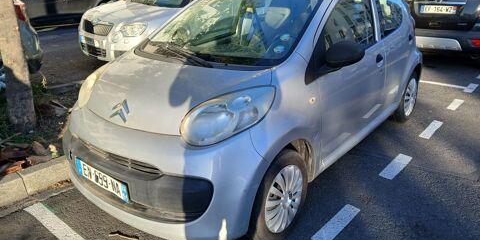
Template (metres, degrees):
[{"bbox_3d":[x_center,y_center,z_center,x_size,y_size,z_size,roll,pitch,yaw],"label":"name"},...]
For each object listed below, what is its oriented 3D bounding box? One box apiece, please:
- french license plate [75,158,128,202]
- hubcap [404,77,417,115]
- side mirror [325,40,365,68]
[{"bbox_3d":[-0.763,0.324,1.965,0.520,0.110,0.025,13,23,38],"label":"french license plate"},{"bbox_3d":[1.724,-0.226,3.668,0.050,0.385,0.385,13,25,38],"label":"hubcap"},{"bbox_3d":[0.604,-0.377,2.080,0.210,0.140,0.110,13,25,38],"label":"side mirror"}]

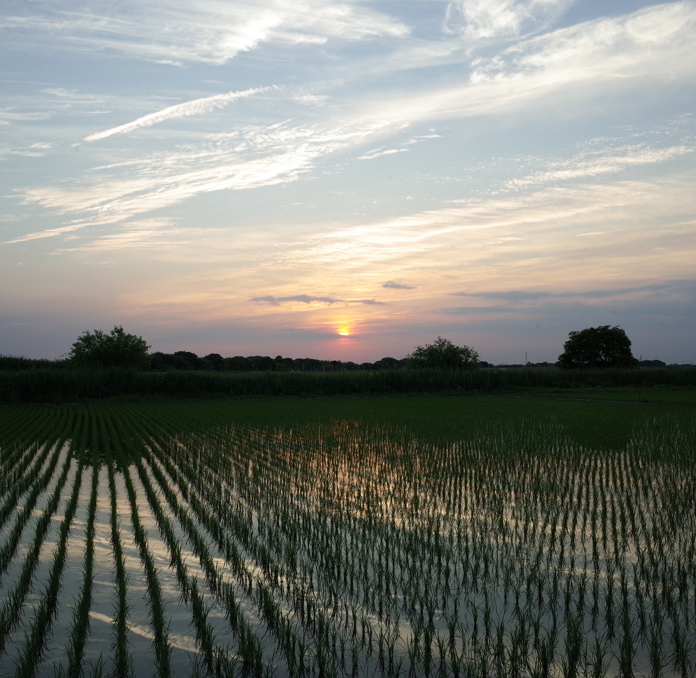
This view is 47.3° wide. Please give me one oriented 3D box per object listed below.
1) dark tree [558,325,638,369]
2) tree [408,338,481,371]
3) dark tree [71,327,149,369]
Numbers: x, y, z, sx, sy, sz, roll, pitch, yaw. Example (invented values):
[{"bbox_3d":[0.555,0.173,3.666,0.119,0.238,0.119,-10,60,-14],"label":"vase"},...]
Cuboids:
[{"bbox_3d":[27.857,1.930,88.362,8.780,6.760,8.340,-1,-2,17],"label":"dark tree"},{"bbox_3d":[8.692,2.315,72.900,6.710,4.910,6.370,-1,-2,7],"label":"tree"},{"bbox_3d":[-17.844,1.721,59.393,6.060,5.240,5.760,0,-2,-17],"label":"dark tree"}]

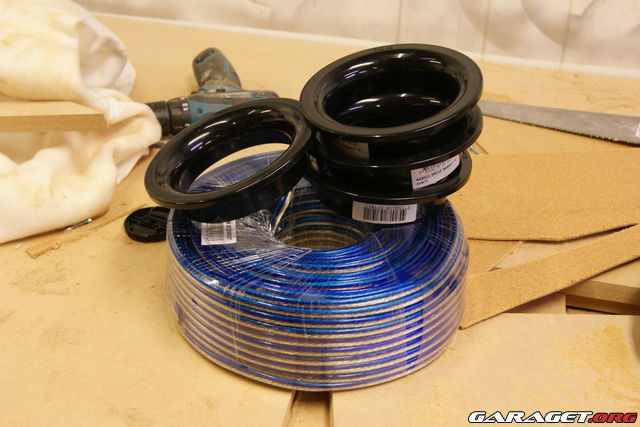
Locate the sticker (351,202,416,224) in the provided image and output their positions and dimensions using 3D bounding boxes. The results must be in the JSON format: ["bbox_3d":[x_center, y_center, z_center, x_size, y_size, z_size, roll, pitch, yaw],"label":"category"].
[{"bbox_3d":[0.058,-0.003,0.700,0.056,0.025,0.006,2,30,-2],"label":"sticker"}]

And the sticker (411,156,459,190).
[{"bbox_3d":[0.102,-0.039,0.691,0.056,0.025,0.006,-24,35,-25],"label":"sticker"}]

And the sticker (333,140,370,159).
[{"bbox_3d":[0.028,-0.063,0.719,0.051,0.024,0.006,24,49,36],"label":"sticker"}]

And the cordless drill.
[{"bbox_3d":[-0.159,-0.158,1.065,0.190,0.056,0.183,-7,33,-13],"label":"cordless drill"}]

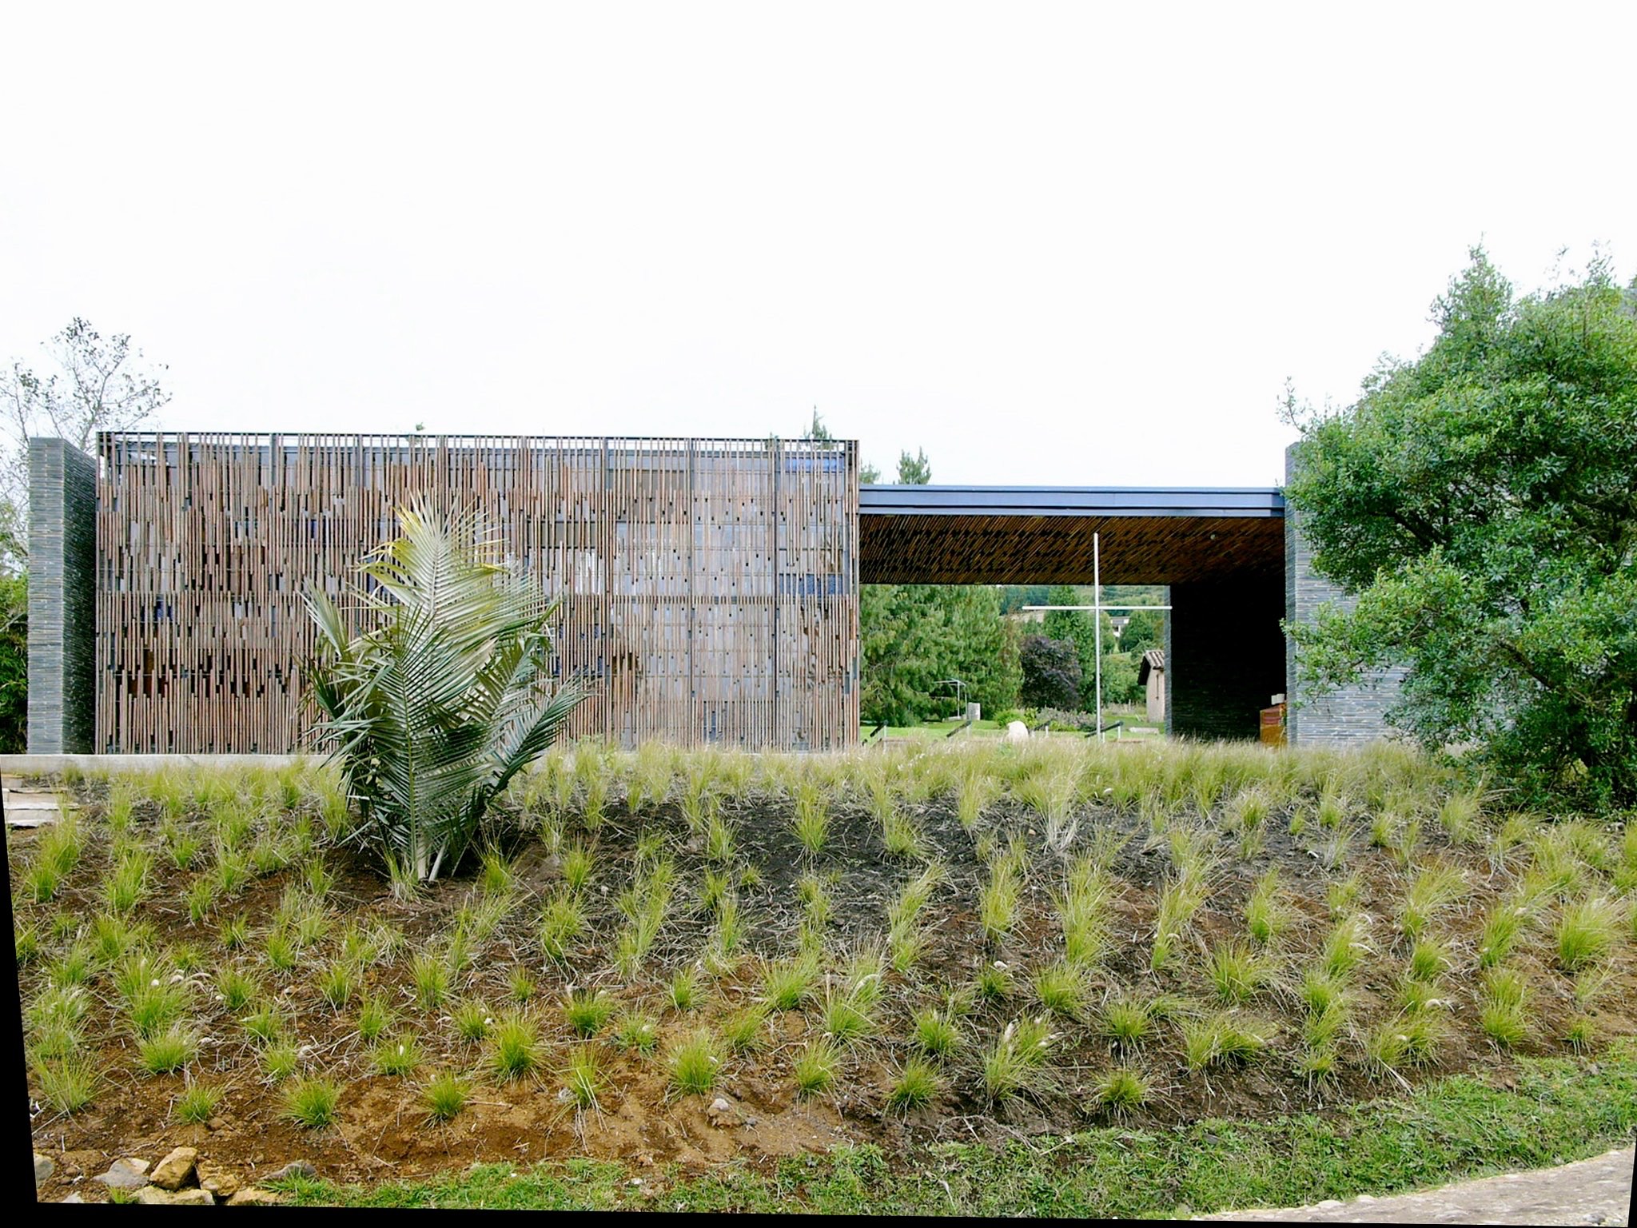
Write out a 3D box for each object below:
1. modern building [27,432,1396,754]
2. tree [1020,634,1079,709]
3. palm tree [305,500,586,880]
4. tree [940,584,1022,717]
[{"bbox_3d":[-1.150,-0.030,19.900,16.900,4.100,5.000,0,-4,-3],"label":"modern building"},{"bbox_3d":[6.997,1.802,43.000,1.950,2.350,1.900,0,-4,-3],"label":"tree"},{"bbox_3d":[-3.101,0.633,11.800,2.300,3.150,2.200,0,-4,-3],"label":"palm tree"},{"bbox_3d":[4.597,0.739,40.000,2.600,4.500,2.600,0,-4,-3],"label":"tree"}]

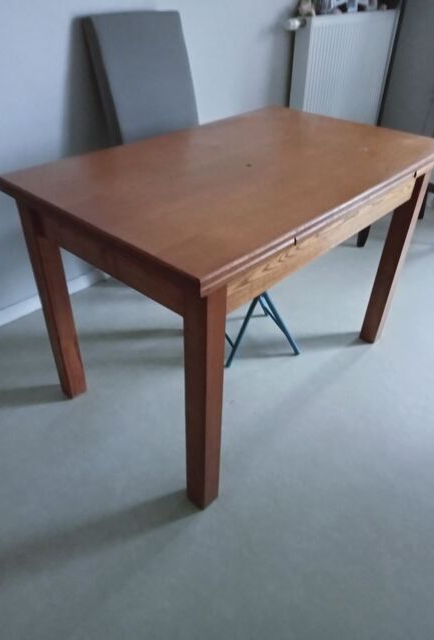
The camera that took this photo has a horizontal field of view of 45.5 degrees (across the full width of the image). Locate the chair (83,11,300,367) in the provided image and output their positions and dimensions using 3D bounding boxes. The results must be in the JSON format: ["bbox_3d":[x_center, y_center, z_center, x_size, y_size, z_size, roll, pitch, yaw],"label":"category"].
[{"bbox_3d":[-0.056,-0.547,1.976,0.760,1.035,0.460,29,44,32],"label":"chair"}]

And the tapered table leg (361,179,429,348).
[{"bbox_3d":[0.625,-0.217,1.817,0.068,0.728,0.067,29,44,32],"label":"tapered table leg"}]

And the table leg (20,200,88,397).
[{"bbox_3d":[-0.480,-0.054,1.537,0.068,0.728,0.067,29,44,32],"label":"table leg"}]

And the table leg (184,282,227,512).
[{"bbox_3d":[-0.029,0.195,1.216,0.068,0.728,0.067,29,44,32],"label":"table leg"}]

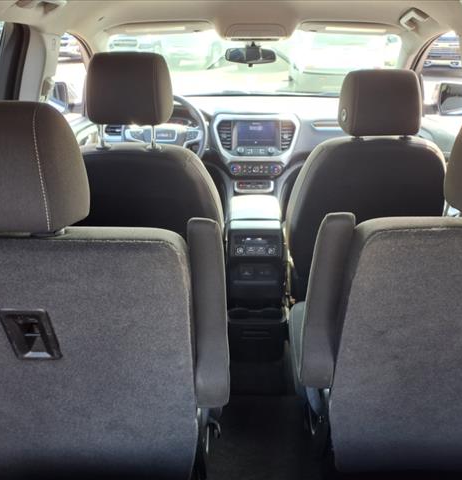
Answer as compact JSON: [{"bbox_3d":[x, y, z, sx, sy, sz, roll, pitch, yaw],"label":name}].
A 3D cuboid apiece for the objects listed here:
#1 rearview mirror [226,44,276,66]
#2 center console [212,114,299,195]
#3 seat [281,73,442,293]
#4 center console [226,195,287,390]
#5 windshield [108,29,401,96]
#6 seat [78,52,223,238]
[{"bbox_3d":[0.088,-0.834,2.263,0.235,0.075,0.050,4,23,9],"label":"rearview mirror"},{"bbox_3d":[0.095,-0.407,2.302,0.400,0.310,0.270,1,23,1],"label":"center console"},{"bbox_3d":[0.482,-0.195,1.970,0.540,0.950,0.760,1,23,1],"label":"seat"},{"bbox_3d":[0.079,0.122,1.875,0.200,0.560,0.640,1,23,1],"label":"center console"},{"bbox_3d":[0.084,-0.911,2.632,1.400,0.080,0.800,1,-6,1],"label":"windshield"},{"bbox_3d":[-0.314,-0.225,1.977,0.540,1.000,0.760,1,23,1],"label":"seat"}]

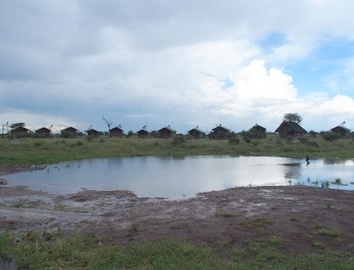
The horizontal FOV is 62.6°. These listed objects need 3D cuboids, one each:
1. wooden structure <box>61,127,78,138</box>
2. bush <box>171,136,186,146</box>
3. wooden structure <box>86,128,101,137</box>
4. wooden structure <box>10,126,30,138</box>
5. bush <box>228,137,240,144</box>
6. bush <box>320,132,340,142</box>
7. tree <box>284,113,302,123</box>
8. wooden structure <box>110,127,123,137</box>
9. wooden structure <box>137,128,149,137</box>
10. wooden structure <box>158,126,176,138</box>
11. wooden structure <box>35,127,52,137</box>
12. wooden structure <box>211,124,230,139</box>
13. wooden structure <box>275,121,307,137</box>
[{"bbox_3d":[-30.966,-0.591,84.000,4.339,3.110,4.800,0,1,-28],"label":"wooden structure"},{"bbox_3d":[0.240,1.130,47.000,2.300,1.600,2.100,0,0,0],"label":"bush"},{"bbox_3d":[-25.960,-0.540,90.000,4.400,2.700,4.400,0,0,0],"label":"wooden structure"},{"bbox_3d":[-41.960,-0.562,78.000,4.612,3.167,4.800,0,1,-36],"label":"wooden structure"},{"bbox_3d":[9.461,0.964,48.000,1.750,1.183,1.600,0,0,11],"label":"bush"},{"bbox_3d":[29.471,0.413,56.000,3.472,1.933,2.700,0,1,28],"label":"bush"},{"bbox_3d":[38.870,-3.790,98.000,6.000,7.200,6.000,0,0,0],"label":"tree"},{"bbox_3d":[-19.114,-0.790,92.000,4.308,3.077,4.800,0,0,-15],"label":"wooden structure"},{"bbox_3d":[-10.930,-0.520,95.000,3.900,2.700,4.200,0,0,3],"label":"wooden structure"},{"bbox_3d":[-2.820,-0.550,80.000,4.400,3.100,4.600,0,0,8],"label":"wooden structure"},{"bbox_3d":[-41.152,-0.726,90.000,4.487,2.918,4.800,0,1,-30],"label":"wooden structure"},{"bbox_3d":[11.371,-0.567,75.000,4.426,3.241,4.800,0,0,17],"label":"wooden structure"},{"bbox_3d":[31.460,-1.440,80.000,8.600,4.500,7.000,0,0,12],"label":"wooden structure"}]

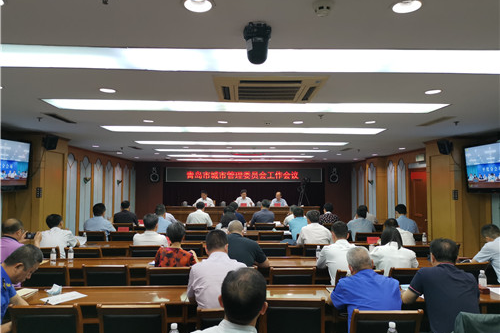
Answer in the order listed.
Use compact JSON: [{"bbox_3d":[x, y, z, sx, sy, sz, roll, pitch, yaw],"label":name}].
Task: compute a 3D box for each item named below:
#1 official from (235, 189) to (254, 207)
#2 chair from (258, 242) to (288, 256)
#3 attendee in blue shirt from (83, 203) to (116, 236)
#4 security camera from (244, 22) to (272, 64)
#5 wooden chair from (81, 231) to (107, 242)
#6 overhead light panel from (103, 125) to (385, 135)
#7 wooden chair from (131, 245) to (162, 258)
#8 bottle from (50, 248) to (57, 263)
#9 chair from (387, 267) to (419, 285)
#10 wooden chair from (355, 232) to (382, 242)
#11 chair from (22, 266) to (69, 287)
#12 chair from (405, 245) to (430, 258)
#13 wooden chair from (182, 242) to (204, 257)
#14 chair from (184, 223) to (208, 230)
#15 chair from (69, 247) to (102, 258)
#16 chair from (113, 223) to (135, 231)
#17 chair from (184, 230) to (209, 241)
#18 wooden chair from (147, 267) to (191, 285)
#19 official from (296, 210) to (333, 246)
[{"bbox_3d":[-0.170,1.374,12.044,0.560,1.300,0.750,0,-3,-2],"label":"official"},{"bbox_3d":[0.299,1.510,5.611,0.460,0.870,0.540,0,-3,-2],"label":"chair"},{"bbox_3d":[-2.837,1.371,7.284,0.560,1.330,0.750,0,-3,2],"label":"attendee in blue shirt"},{"bbox_3d":[0.041,-0.677,2.130,0.145,0.205,0.165,0,-3,-2],"label":"security camera"},{"bbox_3d":[-2.792,1.610,7.136,0.470,0.880,0.540,0,-3,-2],"label":"wooden chair"},{"bbox_3d":[-0.058,-0.594,6.517,4.500,0.060,0.580,0,-3,-2],"label":"overhead light panel"},{"bbox_3d":[-1.352,1.489,5.327,0.450,0.885,0.540,0,-3,-2],"label":"wooden chair"},{"bbox_3d":[-2.328,1.042,4.624,0.063,0.165,0.063,0,-3,-2],"label":"bottle"},{"bbox_3d":[1.545,1.417,3.944,0.450,0.885,0.540,0,-3,-2],"label":"chair"},{"bbox_3d":[2.058,1.584,6.915,0.460,0.870,0.540,0,-3,4],"label":"wooden chair"},{"bbox_3d":[-1.973,1.419,3.990,0.450,0.885,0.540,0,-3,-2],"label":"chair"},{"bbox_3d":[2.342,1.545,5.609,0.490,0.880,0.540,0,-3,-2],"label":"chair"},{"bbox_3d":[-0.876,1.501,5.561,0.460,0.870,0.540,0,-3,-2],"label":"wooden chair"},{"bbox_3d":[-1.160,1.688,8.607,0.490,0.880,0.540,0,-3,-2],"label":"chair"},{"bbox_3d":[-2.219,1.529,5.383,0.470,0.880,0.540,0,-3,-2],"label":"chair"},{"bbox_3d":[-2.694,1.675,8.539,0.470,0.880,0.540,0,-3,-2],"label":"chair"},{"bbox_3d":[-0.967,1.615,7.254,0.470,0.880,0.540,0,-3,-2],"label":"chair"},{"bbox_3d":[-0.811,1.459,4.107,0.490,0.880,0.540,0,-3,-2],"label":"wooden chair"},{"bbox_3d":[0.972,1.317,5.779,0.520,1.330,0.750,0,-3,-5],"label":"official"}]

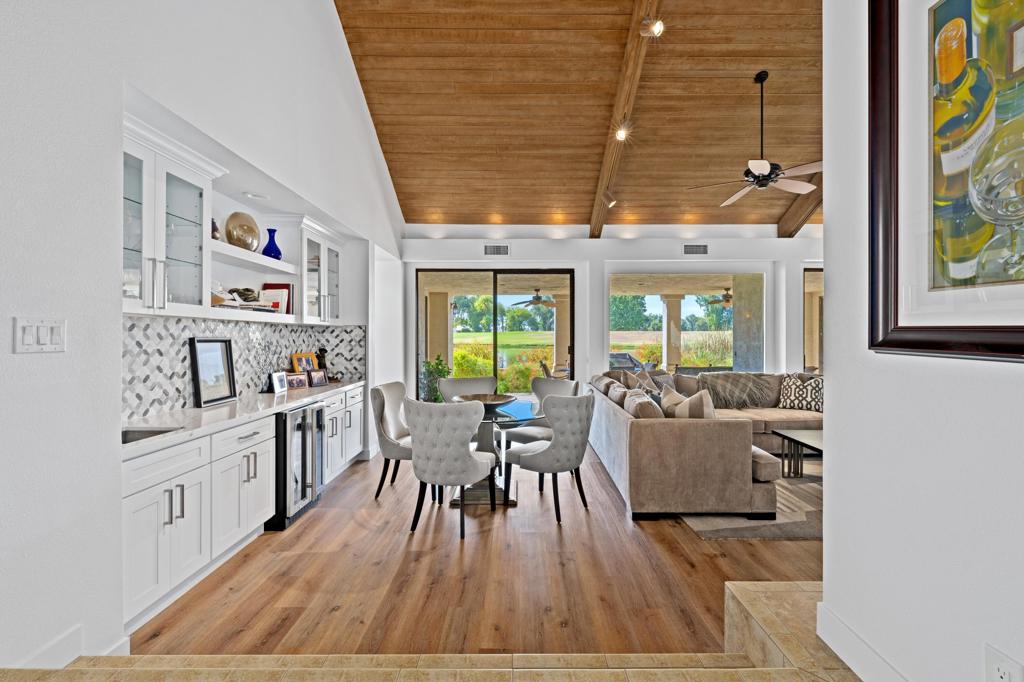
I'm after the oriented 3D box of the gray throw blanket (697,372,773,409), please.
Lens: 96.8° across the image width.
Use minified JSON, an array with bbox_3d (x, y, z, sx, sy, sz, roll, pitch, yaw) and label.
[{"bbox_3d":[2.980,0.665,6.100,1.030,0.500,0.350,0,0,0],"label":"gray throw blanket"}]

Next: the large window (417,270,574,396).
[{"bbox_3d":[-0.256,0.131,6.937,2.411,2.472,0.110,0,0,1],"label":"large window"}]

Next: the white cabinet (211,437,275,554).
[{"bbox_3d":[-2.037,1.005,3.059,0.560,0.580,0.730,0,0,1],"label":"white cabinet"}]

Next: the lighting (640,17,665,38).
[{"bbox_3d":[1.291,-2.888,4.167,0.200,0.150,0.140,0,0,19],"label":"lighting"}]

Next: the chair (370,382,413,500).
[{"bbox_3d":[-0.913,0.917,4.266,0.660,0.990,0.570,0,0,8],"label":"chair"}]

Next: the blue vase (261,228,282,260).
[{"bbox_3d":[-2.155,-0.857,4.098,0.160,0.295,0.160,0,0,1],"label":"blue vase"}]

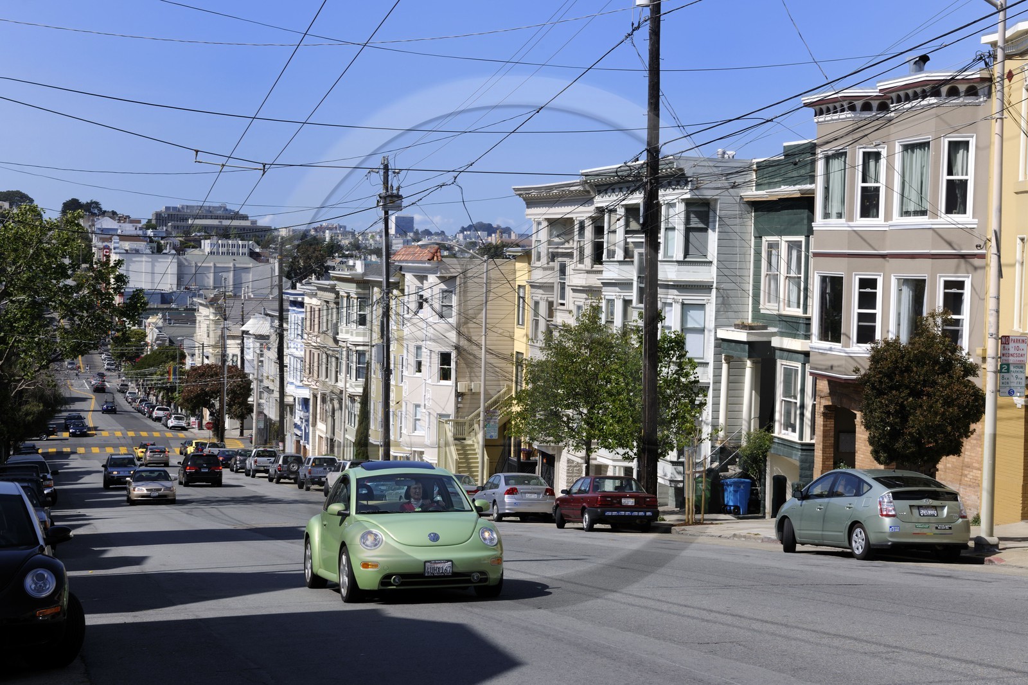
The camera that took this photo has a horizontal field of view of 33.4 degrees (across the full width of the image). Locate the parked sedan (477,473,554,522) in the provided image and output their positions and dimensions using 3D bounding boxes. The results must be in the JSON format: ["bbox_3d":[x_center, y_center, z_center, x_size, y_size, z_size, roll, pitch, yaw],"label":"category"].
[{"bbox_3d":[-0.067,4.829,53.627,1.715,1.440,4.450,1,-3,-15],"label":"parked sedan"}]

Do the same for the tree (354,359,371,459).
[{"bbox_3d":[-8.420,4.279,95.000,0.950,6.780,0.950,0,3,-15],"label":"tree"}]

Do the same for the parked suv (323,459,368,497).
[{"bbox_3d":[-7.261,6.142,76.858,1.760,1.660,4.550,1,-4,-16],"label":"parked suv"}]

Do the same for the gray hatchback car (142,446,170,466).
[{"bbox_3d":[-26.200,8.324,125.525,1.725,1.490,4.450,1,-2,-14],"label":"gray hatchback car"}]

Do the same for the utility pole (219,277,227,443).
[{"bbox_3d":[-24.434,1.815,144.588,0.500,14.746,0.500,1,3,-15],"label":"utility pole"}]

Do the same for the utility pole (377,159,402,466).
[{"bbox_3d":[-5.593,-0.687,76.192,1.100,15.017,0.850,-1,3,-15],"label":"utility pole"}]

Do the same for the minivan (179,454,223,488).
[{"bbox_3d":[-16.291,6.553,88.975,1.950,1.750,5.050,1,-3,-15],"label":"minivan"}]

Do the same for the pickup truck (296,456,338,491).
[{"bbox_3d":[-9.911,6.645,87.246,1.690,1.750,4.700,1,-3,-14],"label":"pickup truck"}]

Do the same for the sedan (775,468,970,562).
[{"bbox_3d":[6.041,2.901,29.478,1.725,1.490,4.450,1,-5,-15],"label":"sedan"}]

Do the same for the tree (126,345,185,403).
[{"bbox_3d":[-50.825,5.019,242.745,8.200,9.111,8.200,1,3,-15],"label":"tree"}]

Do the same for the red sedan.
[{"bbox_3d":[2.292,4.062,43.349,1.660,1.340,4.320,1,-4,-14],"label":"red sedan"}]

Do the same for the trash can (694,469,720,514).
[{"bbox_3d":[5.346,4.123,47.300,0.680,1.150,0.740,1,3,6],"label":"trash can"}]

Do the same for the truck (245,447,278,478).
[{"bbox_3d":[-16.172,7.873,111.441,1.900,1.860,5.250,1,-3,-15],"label":"truck"}]

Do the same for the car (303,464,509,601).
[{"bbox_3d":[-1.348,2.177,20.113,1.730,1.510,4.090,1,-5,-16],"label":"car"}]

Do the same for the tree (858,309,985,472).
[{"bbox_3d":[7.572,1.477,31.483,2.350,4.191,2.350,1,3,-15],"label":"tree"}]

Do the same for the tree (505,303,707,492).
[{"bbox_3d":[2.759,1.949,50.500,5.800,6.260,5.300,1,3,0],"label":"tree"}]

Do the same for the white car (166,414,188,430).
[{"bbox_3d":[-35.339,8.333,180.222,1.760,1.500,4.350,1,-1,-15],"label":"white car"}]

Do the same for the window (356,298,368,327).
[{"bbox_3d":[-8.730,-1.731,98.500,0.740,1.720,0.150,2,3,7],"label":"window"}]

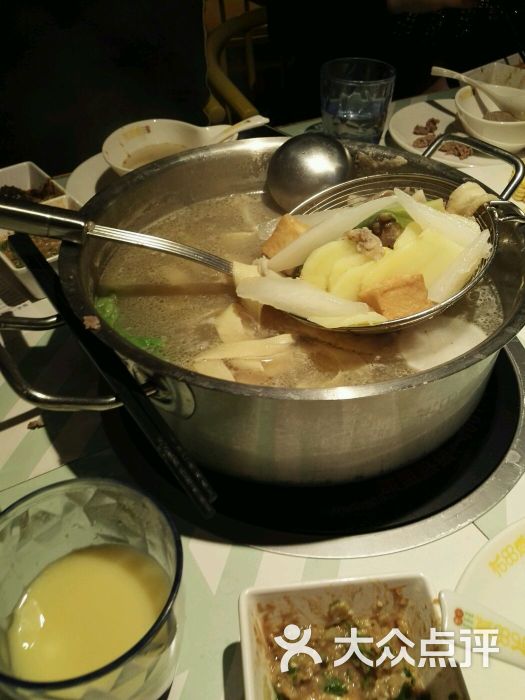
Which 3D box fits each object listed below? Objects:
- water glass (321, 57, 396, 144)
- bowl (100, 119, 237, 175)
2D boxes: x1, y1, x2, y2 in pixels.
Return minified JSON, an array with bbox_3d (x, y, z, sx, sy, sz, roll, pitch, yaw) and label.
[{"bbox_3d":[0.108,-0.279,0.667,0.085,0.093,0.085,-1,43,1],"label":"water glass"},{"bbox_3d":[-0.100,-0.204,0.619,0.146,0.050,0.130,-9,44,-8],"label":"bowl"}]

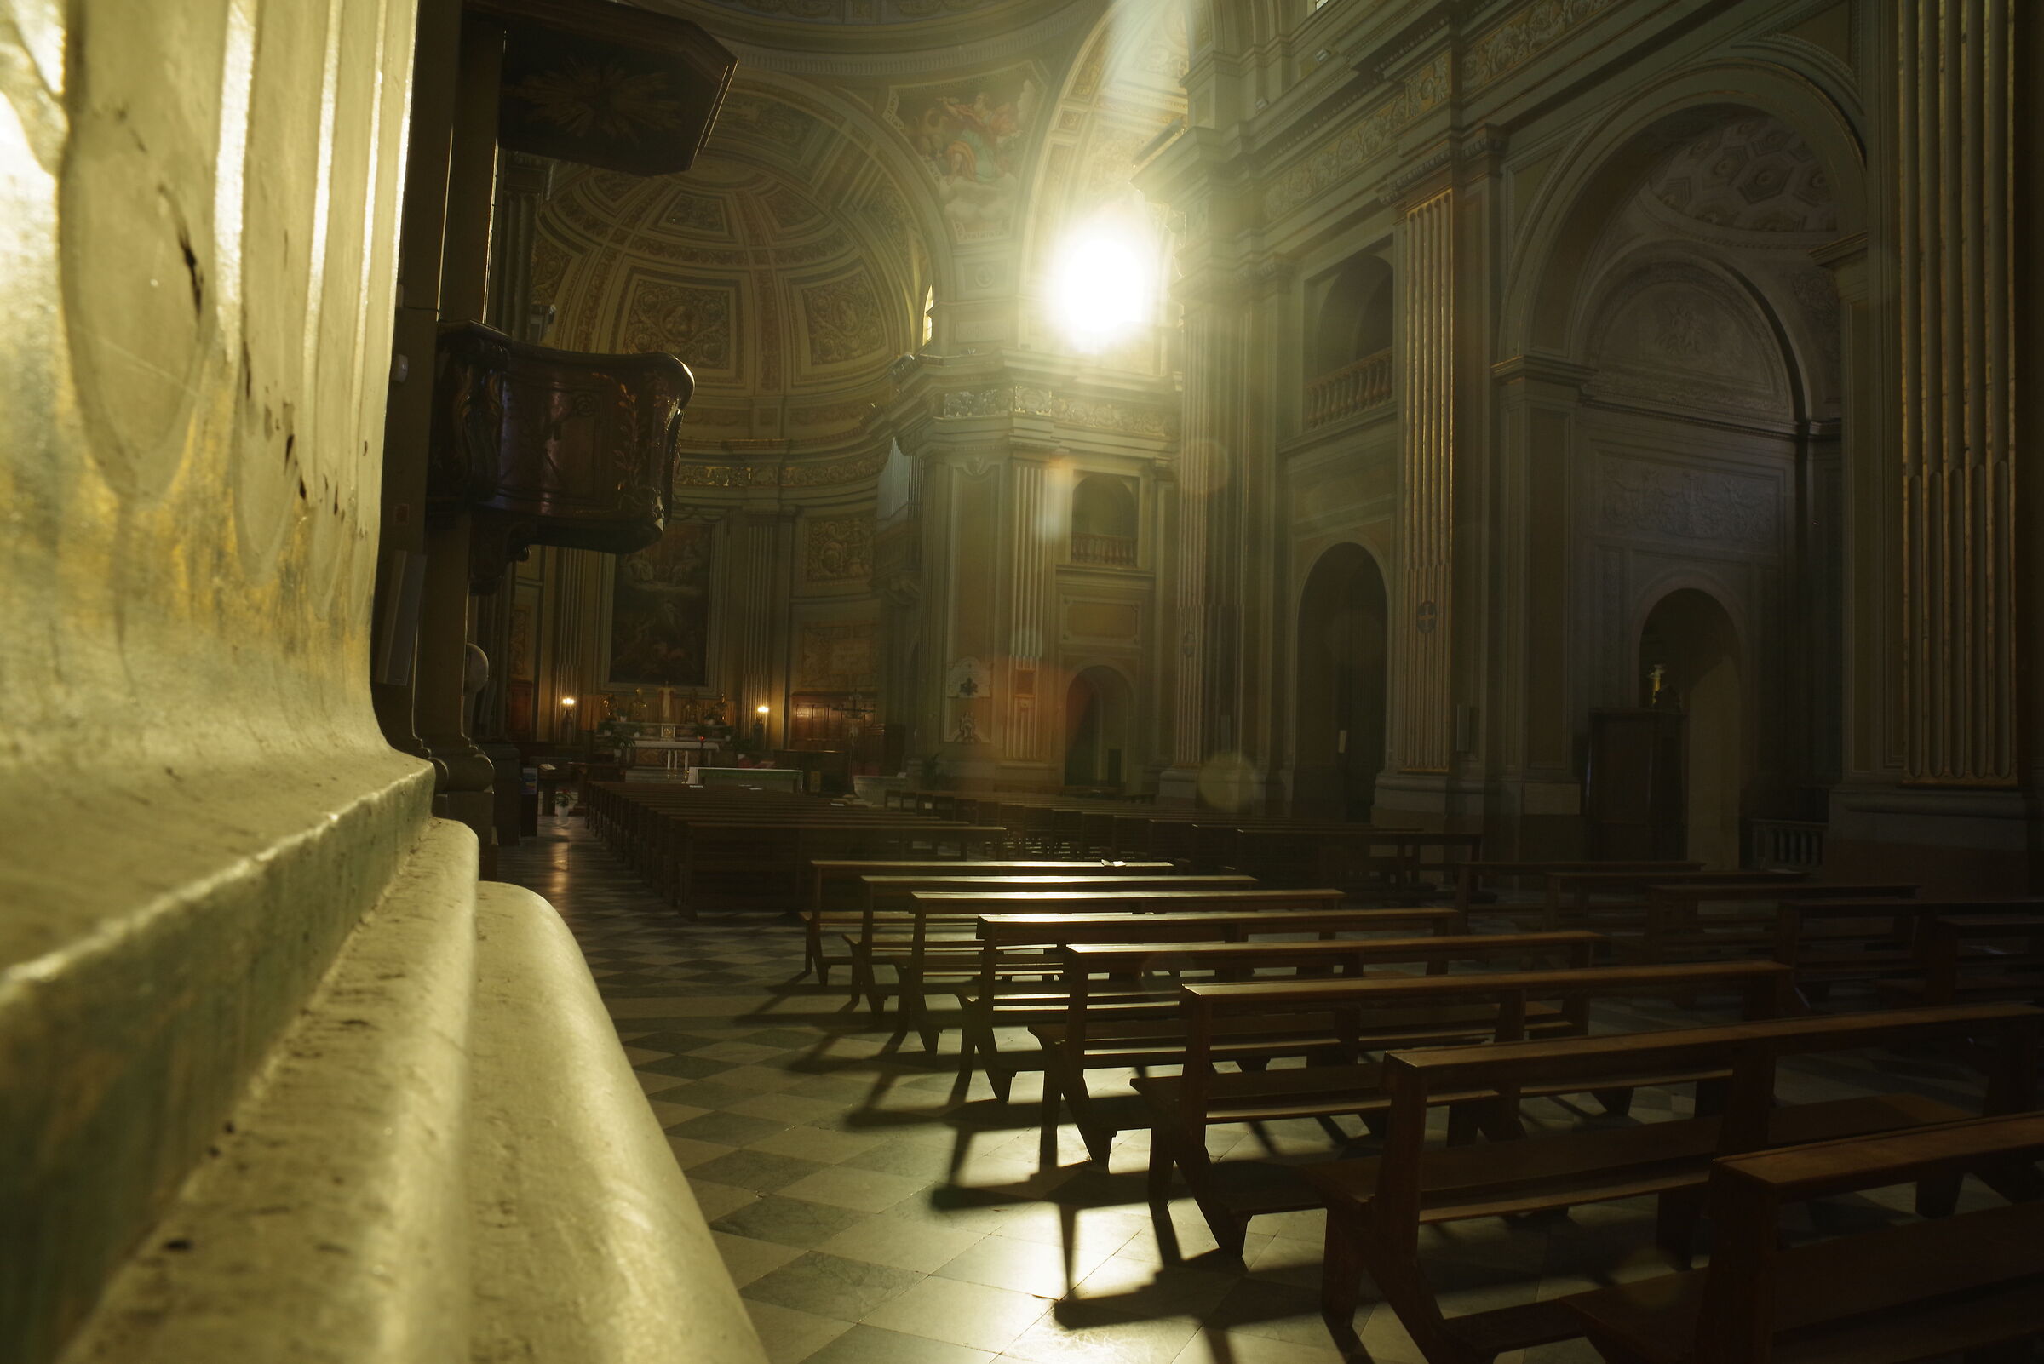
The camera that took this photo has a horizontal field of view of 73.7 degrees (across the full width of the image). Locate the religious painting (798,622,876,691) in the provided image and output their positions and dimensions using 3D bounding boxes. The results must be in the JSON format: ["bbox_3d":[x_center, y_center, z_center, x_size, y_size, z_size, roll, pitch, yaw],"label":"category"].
[{"bbox_3d":[-7.042,-1.004,52.838,4.712,2.539,0.300,-1,-4,44],"label":"religious painting"}]

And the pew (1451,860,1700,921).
[{"bbox_3d":[5.322,2.157,12.948,3.089,0.880,0.836,3,-3,-22],"label":"pew"}]

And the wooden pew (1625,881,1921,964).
[{"bbox_3d":[6.156,2.071,10.946,3.089,0.880,0.836,3,-3,-22],"label":"wooden pew"}]

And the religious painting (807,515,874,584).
[{"bbox_3d":[-7.038,-5.208,53.263,4.008,2.571,0.300,-1,-4,42],"label":"religious painting"}]

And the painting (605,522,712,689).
[{"bbox_3d":[-14.291,-3.070,54.161,3.859,6.593,0.180,3,-3,-22],"label":"painting"}]

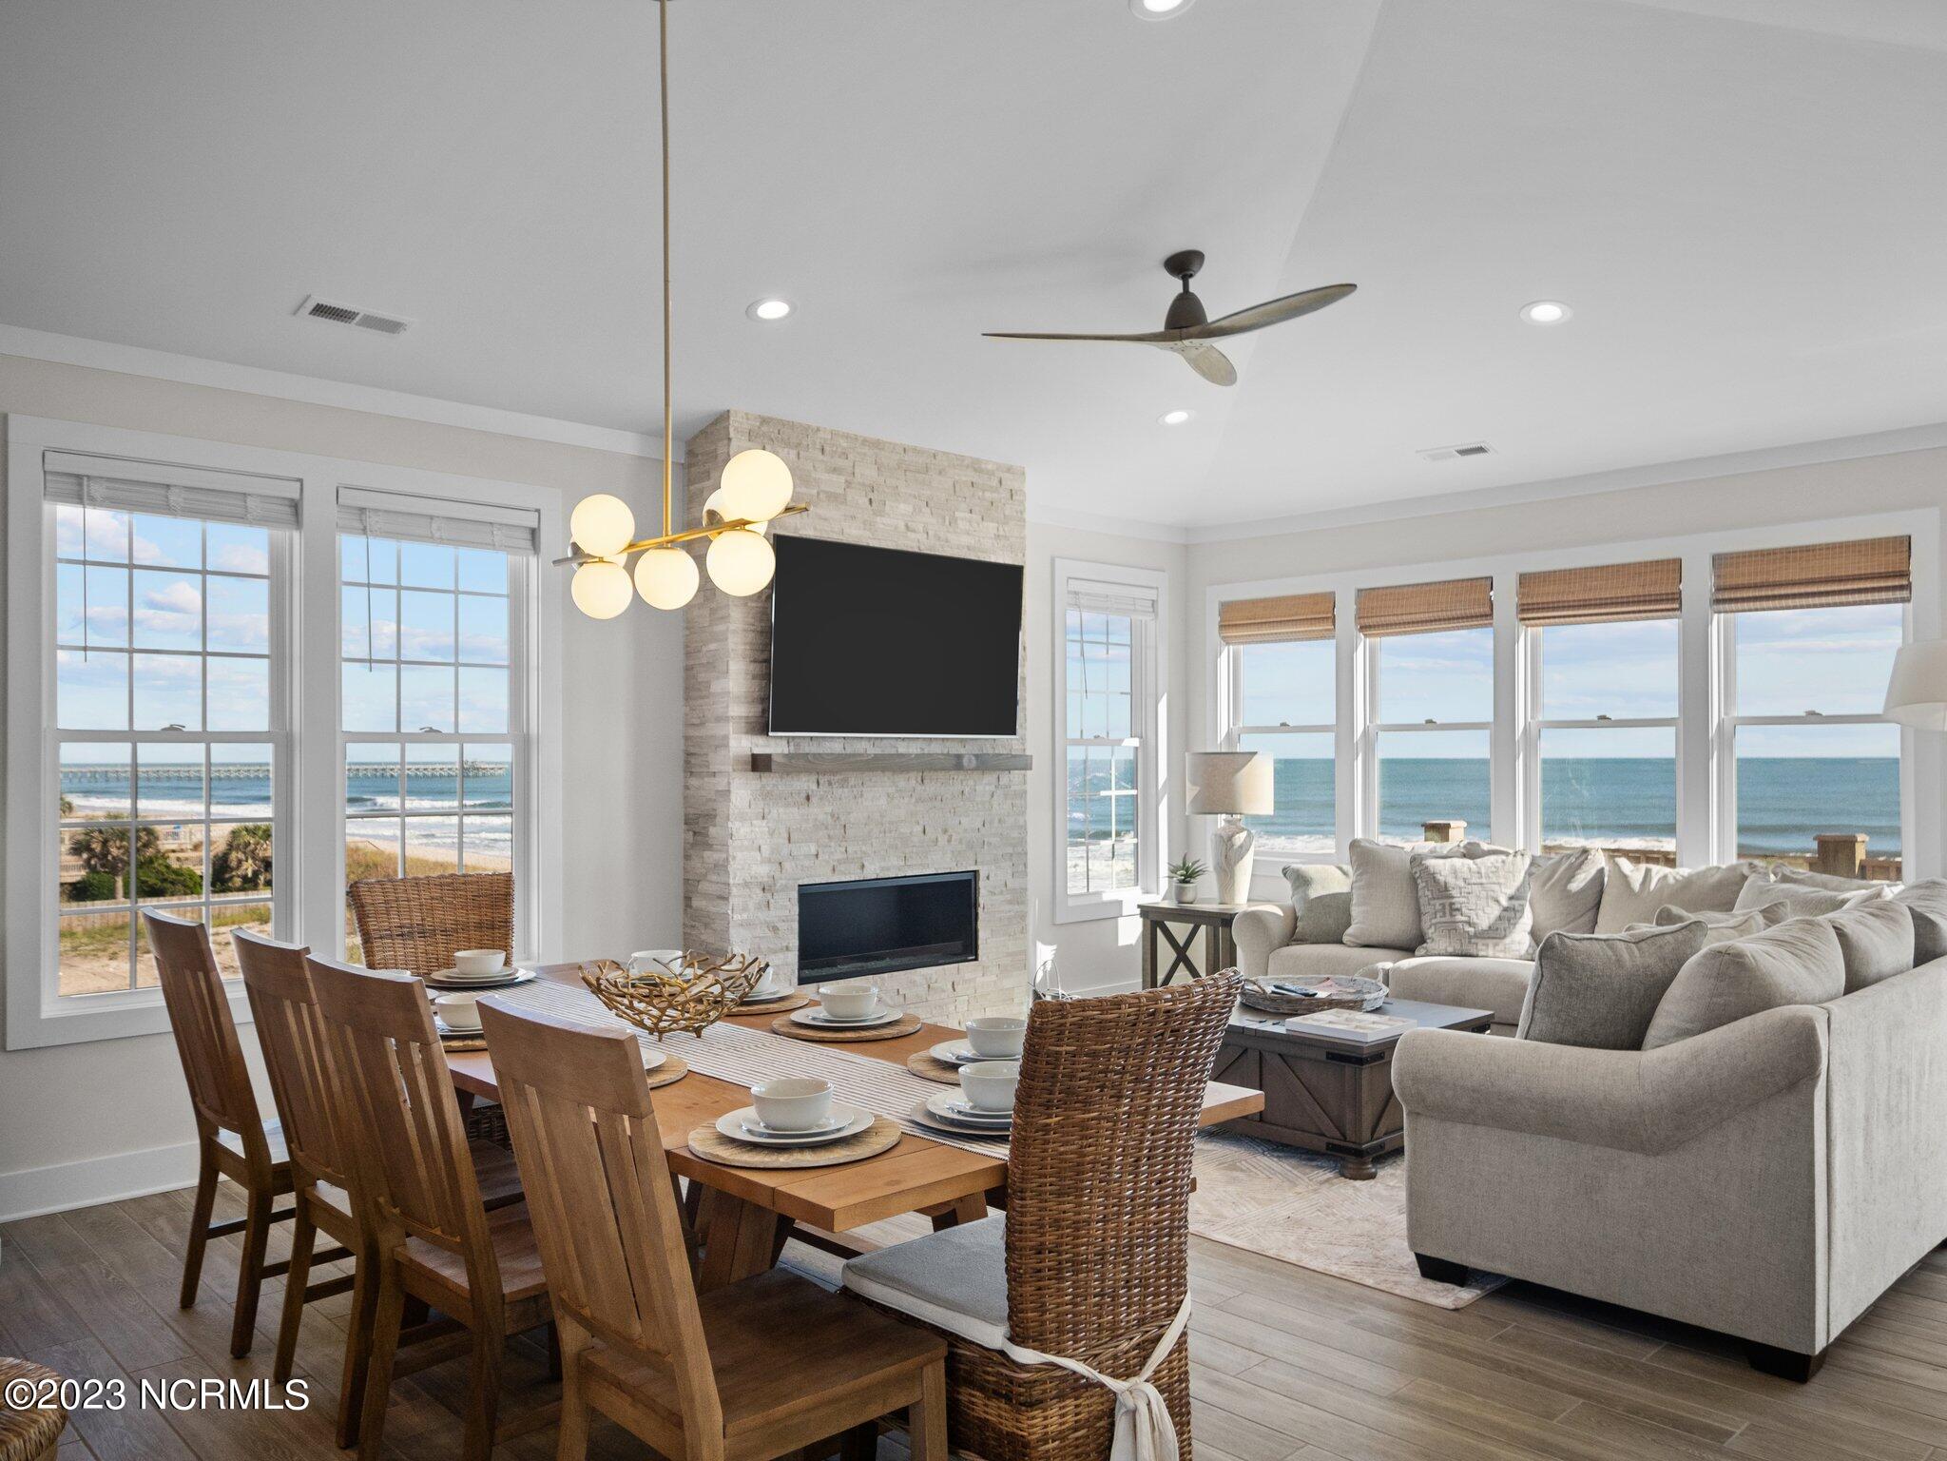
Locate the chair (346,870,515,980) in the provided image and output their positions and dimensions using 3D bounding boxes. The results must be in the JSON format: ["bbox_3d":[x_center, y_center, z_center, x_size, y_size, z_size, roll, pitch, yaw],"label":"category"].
[{"bbox_3d":[-1.467,0.968,4.263,0.500,1.040,0.570,1,-1,-44],"label":"chair"}]

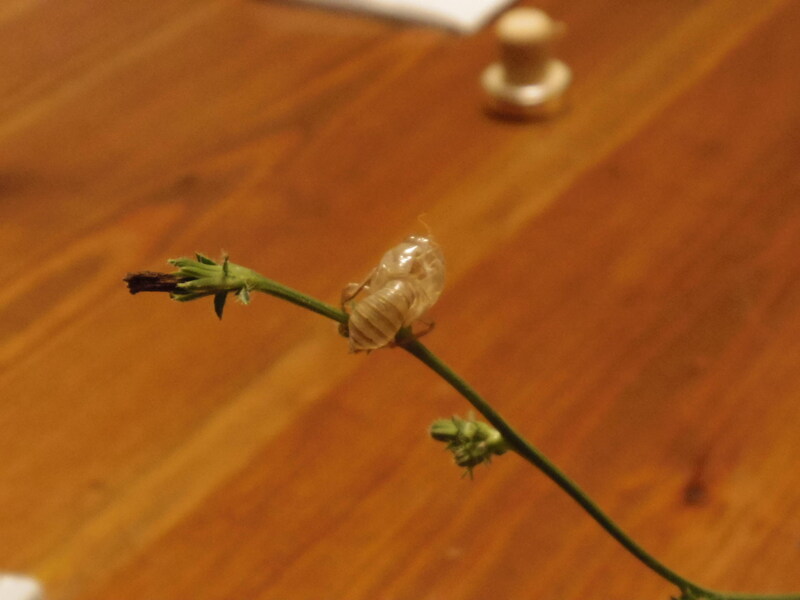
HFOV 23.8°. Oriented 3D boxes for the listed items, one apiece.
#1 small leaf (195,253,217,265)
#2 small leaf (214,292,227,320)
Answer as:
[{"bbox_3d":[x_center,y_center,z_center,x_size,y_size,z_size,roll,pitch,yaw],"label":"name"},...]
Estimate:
[{"bbox_3d":[-0.033,-0.007,0.322,0.004,0.001,0.002,30,88,0],"label":"small leaf"},{"bbox_3d":[-0.030,0.001,0.321,0.002,0.001,0.005,3,90,-5],"label":"small leaf"}]

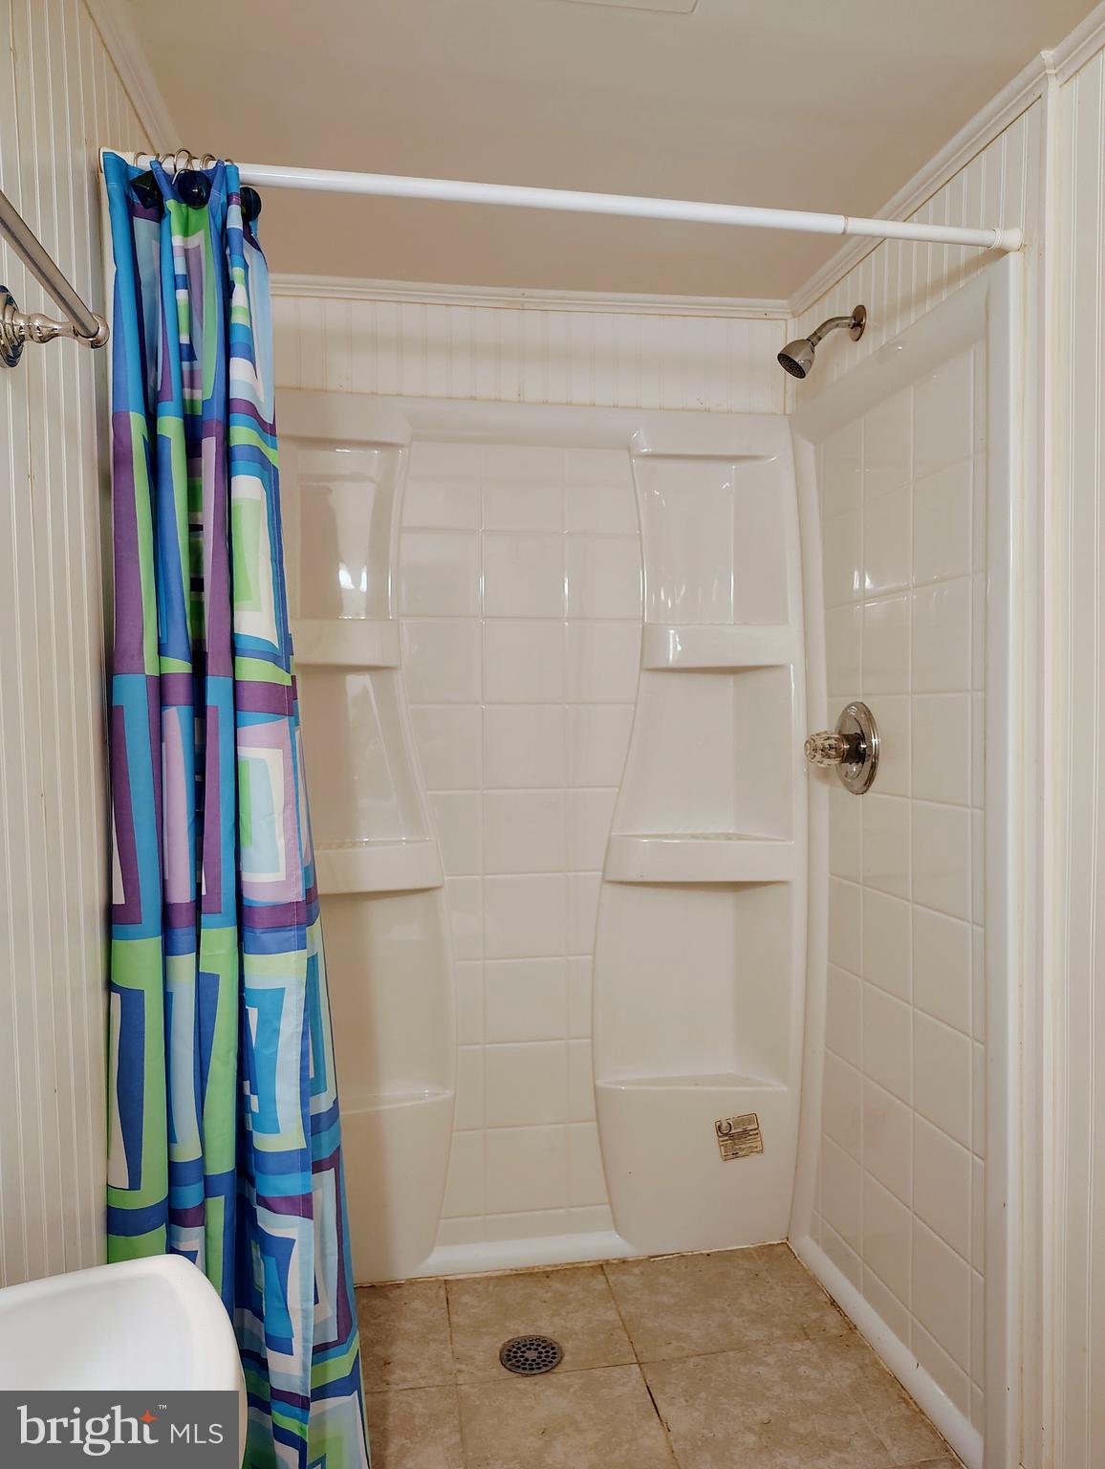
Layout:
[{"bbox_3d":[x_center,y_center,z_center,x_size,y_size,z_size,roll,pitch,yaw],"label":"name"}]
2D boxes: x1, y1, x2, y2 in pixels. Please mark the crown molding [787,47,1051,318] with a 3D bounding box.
[{"bbox_3d":[0.585,-0.894,1.767,0.034,0.042,0.840,-1,1,-10],"label":"crown molding"}]

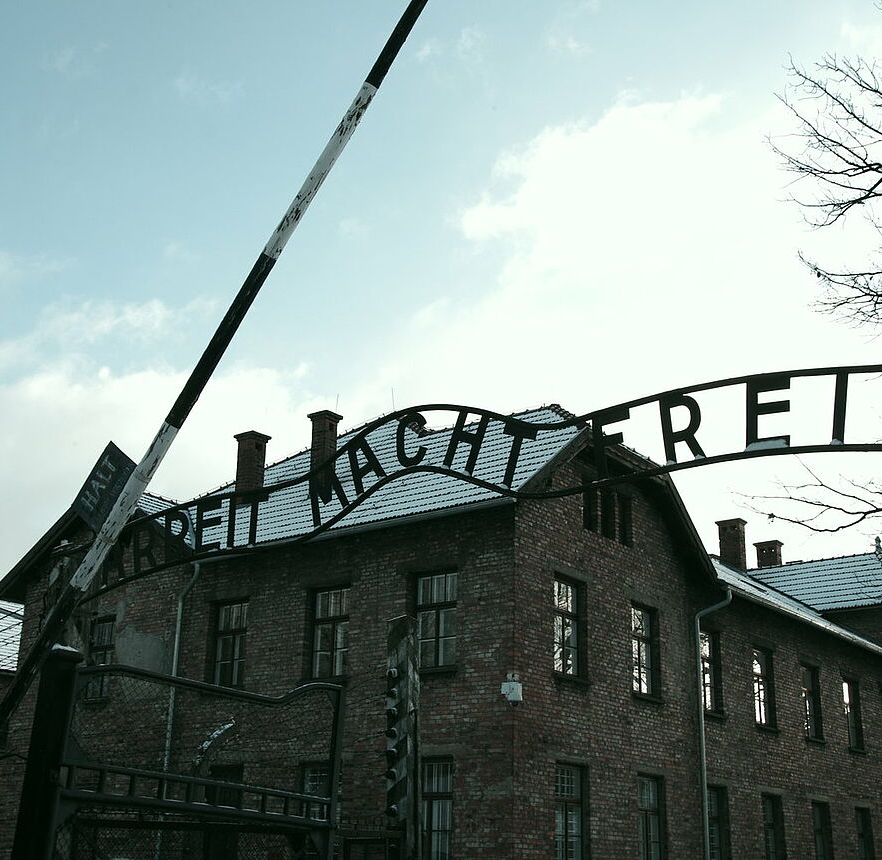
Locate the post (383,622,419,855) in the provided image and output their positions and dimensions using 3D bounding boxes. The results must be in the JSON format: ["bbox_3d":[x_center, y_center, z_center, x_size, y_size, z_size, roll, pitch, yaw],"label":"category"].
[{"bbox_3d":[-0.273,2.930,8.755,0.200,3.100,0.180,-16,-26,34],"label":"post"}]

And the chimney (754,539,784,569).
[{"bbox_3d":[12.512,4.902,45.220,0.940,1.120,0.650,-13,-25,35],"label":"chimney"}]

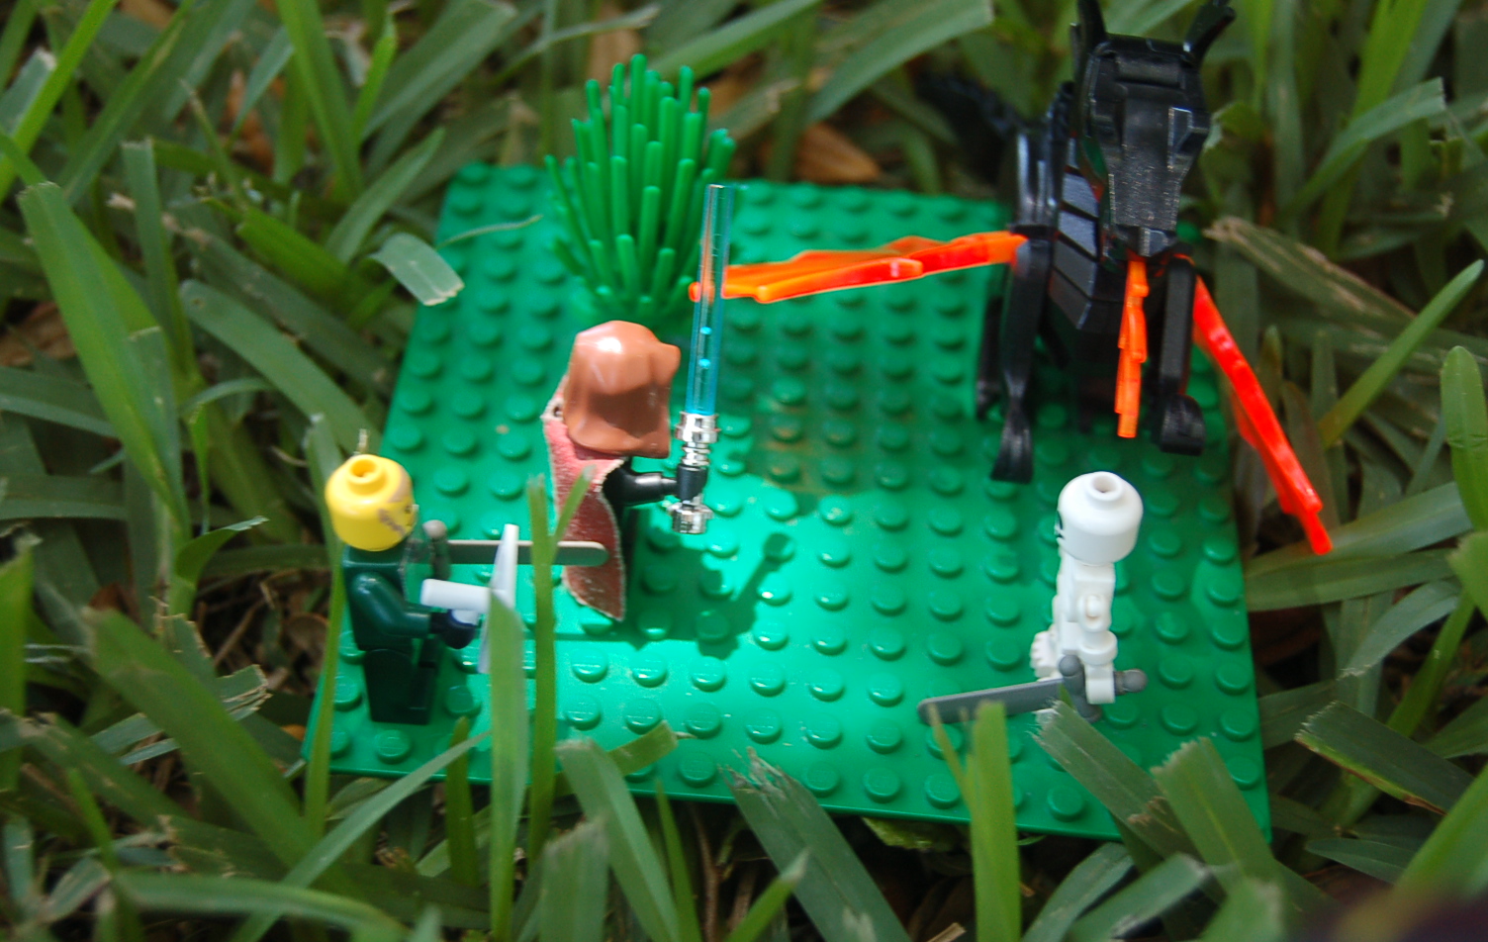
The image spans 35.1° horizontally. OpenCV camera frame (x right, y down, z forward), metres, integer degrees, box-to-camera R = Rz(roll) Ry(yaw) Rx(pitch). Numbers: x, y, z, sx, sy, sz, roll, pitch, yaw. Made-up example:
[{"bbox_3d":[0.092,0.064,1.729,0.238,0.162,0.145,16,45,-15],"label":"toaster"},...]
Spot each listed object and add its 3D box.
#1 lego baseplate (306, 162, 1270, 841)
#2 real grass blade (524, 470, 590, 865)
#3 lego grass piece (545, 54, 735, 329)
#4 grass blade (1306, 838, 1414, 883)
[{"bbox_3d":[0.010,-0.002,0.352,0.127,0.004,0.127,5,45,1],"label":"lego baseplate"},{"bbox_3d":[-0.024,0.025,0.295,0.006,0.066,0.003,1,38,-5],"label":"real grass blade"},{"bbox_3d":[-0.016,-0.037,0.356,0.028,0.040,0.028,5,46,1],"label":"lego grass piece"},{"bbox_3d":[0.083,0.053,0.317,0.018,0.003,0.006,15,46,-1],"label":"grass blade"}]

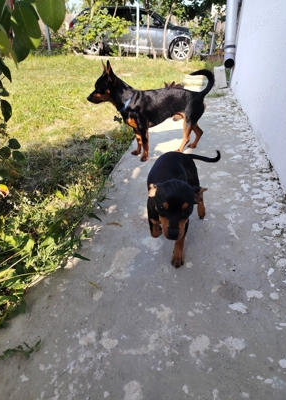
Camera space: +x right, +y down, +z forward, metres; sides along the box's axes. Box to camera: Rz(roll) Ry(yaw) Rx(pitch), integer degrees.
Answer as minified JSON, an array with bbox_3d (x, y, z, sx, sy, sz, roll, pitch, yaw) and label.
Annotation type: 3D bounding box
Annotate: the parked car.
[{"bbox_3d":[-0.026,-5.800,9.706,4.780,1.610,1.880,9,31,12],"label":"parked car"}]

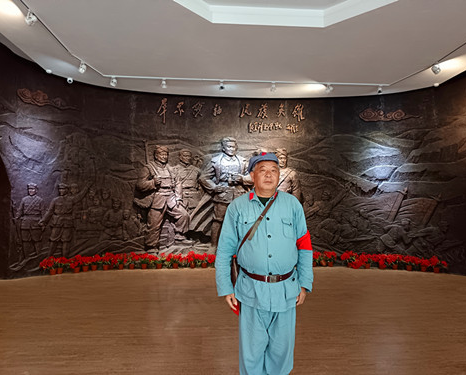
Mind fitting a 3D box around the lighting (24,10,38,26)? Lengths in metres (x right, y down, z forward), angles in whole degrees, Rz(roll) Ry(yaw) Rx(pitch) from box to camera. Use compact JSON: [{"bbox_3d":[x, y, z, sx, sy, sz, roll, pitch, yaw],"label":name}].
[{"bbox_3d":[-2.538,-2.122,4.354,0.150,0.175,0.110,0,-3,-6],"label":"lighting"}]

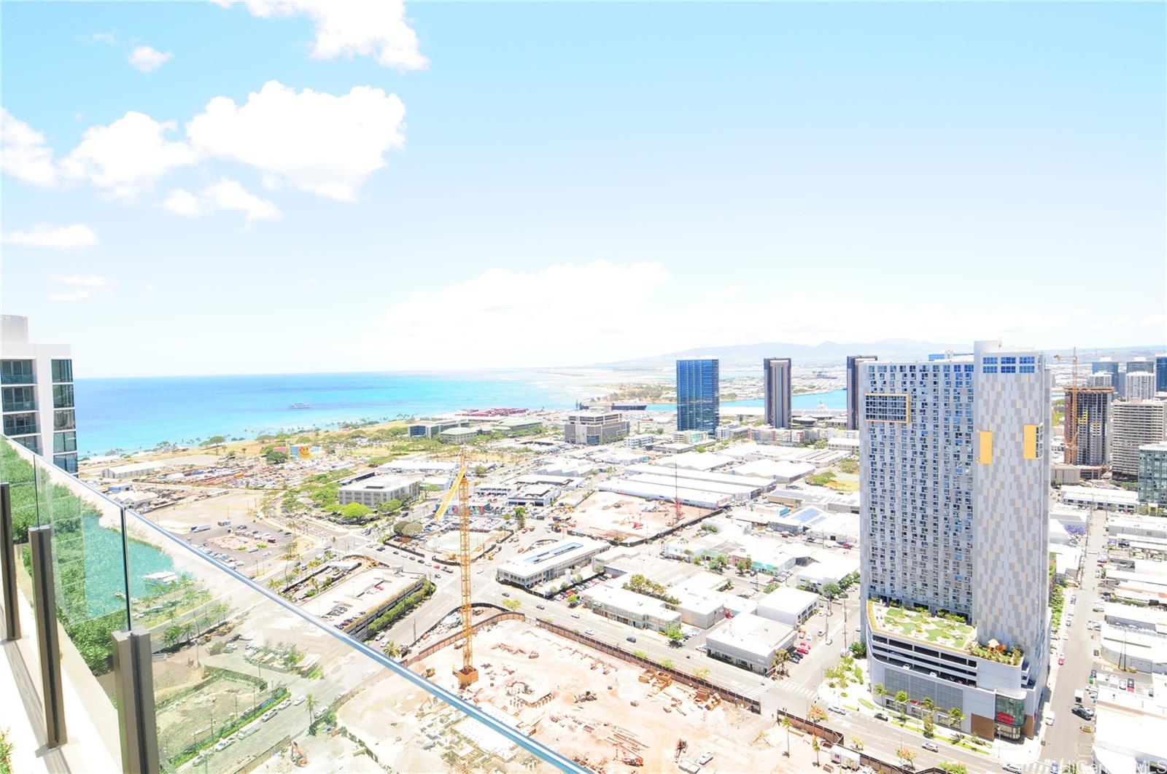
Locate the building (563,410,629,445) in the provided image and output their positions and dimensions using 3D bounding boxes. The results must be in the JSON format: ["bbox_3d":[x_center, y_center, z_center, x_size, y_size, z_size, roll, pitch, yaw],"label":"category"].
[{"bbox_3d":[22.190,62.473,924.514,61.821,47.000,84.505,1,3,42],"label":"building"}]

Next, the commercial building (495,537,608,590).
[{"bbox_3d":[-18.411,105.871,355.768,27.791,7.200,69.098,1,3,41],"label":"commercial building"}]

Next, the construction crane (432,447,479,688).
[{"bbox_3d":[-41.020,66.660,191.580,6.500,88.000,79.000,-1,2,-7],"label":"construction crane"}]

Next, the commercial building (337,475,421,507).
[{"bbox_3d":[-187.692,98.111,543.528,50.778,15.796,54.898,-1,2,15],"label":"commercial building"}]

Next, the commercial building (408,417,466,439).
[{"bbox_3d":[-263.560,76.724,1064.075,51.434,20.902,99.261,0,3,27],"label":"commercial building"}]

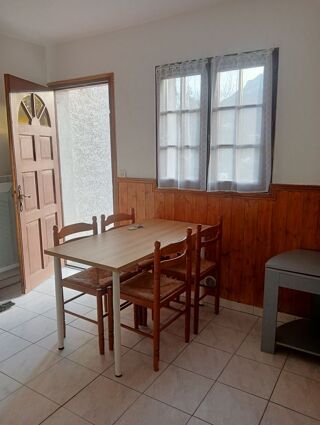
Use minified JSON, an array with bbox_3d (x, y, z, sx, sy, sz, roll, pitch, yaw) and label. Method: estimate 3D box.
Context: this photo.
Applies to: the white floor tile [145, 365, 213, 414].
[{"bbox_3d":[0.124,1.083,2.134,0.330,0.010,0.330,7,13,31],"label":"white floor tile"}]

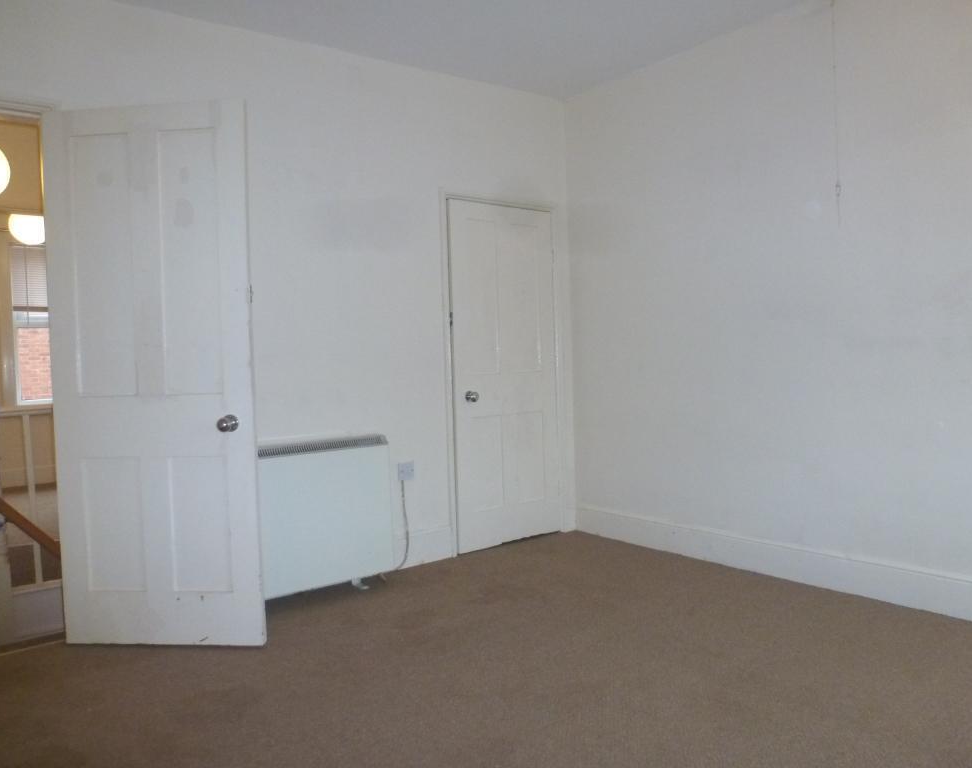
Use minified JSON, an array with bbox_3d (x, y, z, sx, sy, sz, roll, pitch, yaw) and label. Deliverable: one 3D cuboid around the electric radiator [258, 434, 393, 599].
[{"bbox_3d":[-0.857,0.607,3.195,0.880,0.700,0.165,-3,2,-37],"label":"electric radiator"}]

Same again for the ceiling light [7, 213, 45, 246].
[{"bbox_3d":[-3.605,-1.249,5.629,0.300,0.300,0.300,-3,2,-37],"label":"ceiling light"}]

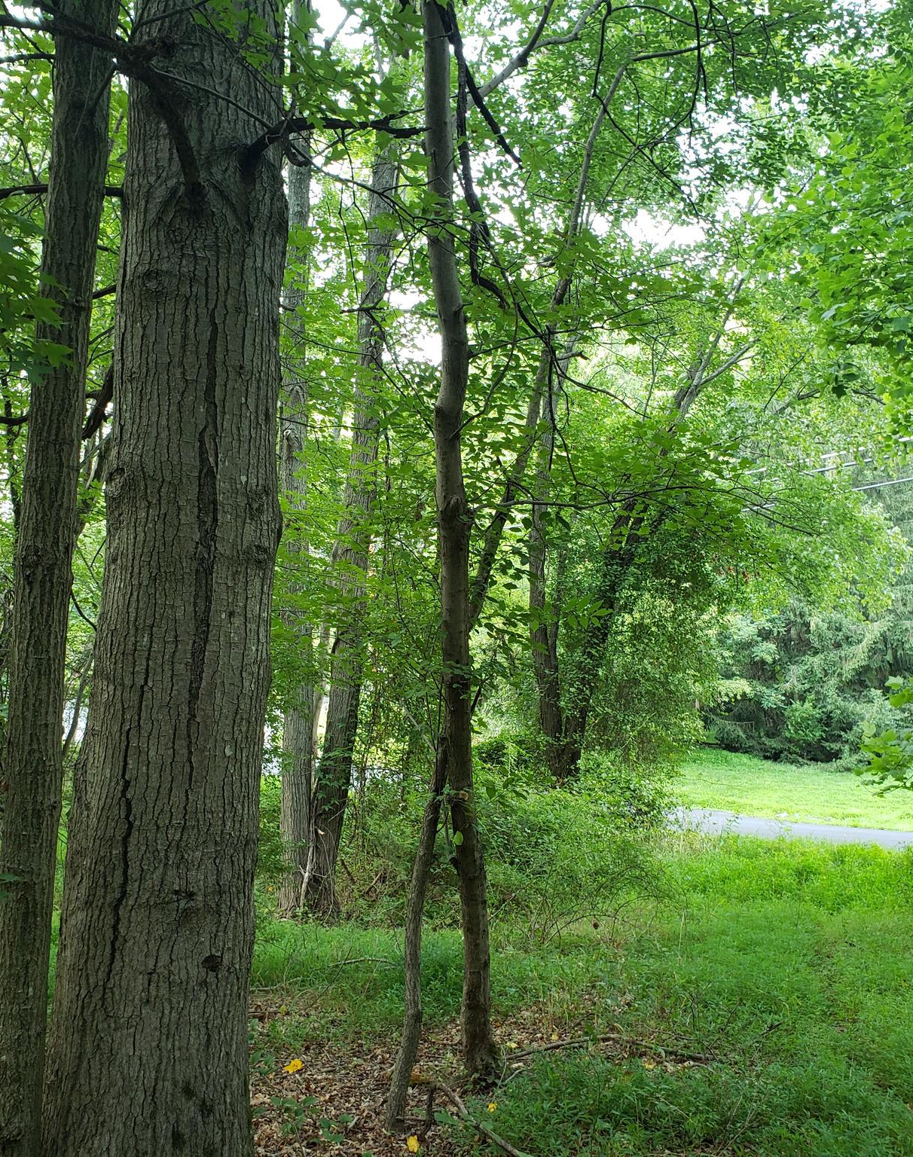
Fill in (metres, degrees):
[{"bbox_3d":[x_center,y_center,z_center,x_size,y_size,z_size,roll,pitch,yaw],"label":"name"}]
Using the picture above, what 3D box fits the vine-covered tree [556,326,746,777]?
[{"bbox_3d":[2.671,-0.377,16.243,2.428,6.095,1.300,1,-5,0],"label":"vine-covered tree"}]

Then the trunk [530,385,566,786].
[{"bbox_3d":[1.283,-0.048,16.225,0.420,5.643,0.420,1,-5,0],"label":"trunk"}]

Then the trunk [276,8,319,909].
[{"bbox_3d":[-1.149,-0.869,8.400,0.280,6.550,0.280,1,-4,0],"label":"trunk"}]

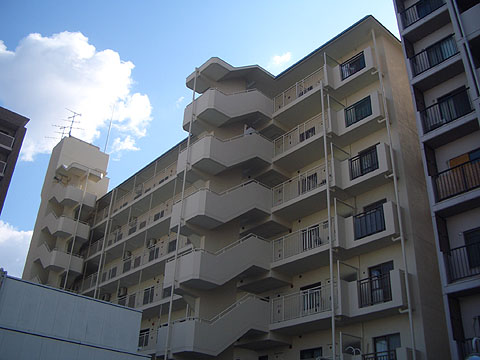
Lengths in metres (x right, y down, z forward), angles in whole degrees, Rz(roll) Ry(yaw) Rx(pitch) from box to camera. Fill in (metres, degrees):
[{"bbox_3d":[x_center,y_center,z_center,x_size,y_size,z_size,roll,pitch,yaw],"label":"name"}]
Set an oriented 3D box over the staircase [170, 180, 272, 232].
[{"bbox_3d":[-0.815,1.424,22.944,3.880,2.700,2.670,24,-35,-34],"label":"staircase"}]

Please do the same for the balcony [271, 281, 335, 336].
[{"bbox_3d":[3.138,5.404,20.372,1.305,1.388,3.975,24,-35,-34],"label":"balcony"}]

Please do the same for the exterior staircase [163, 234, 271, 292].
[{"bbox_3d":[-0.923,3.823,21.604,3.900,2.740,2.650,24,-35,-34],"label":"exterior staircase"}]

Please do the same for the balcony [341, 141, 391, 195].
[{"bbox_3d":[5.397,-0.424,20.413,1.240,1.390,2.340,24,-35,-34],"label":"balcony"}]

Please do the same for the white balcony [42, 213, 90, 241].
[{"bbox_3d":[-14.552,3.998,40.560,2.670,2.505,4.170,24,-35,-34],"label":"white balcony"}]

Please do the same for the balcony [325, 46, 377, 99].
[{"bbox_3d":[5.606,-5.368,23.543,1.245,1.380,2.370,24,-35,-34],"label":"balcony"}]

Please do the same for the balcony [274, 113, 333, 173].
[{"bbox_3d":[3.430,-1.891,24.334,1.305,1.365,3.975,24,-35,-34],"label":"balcony"}]

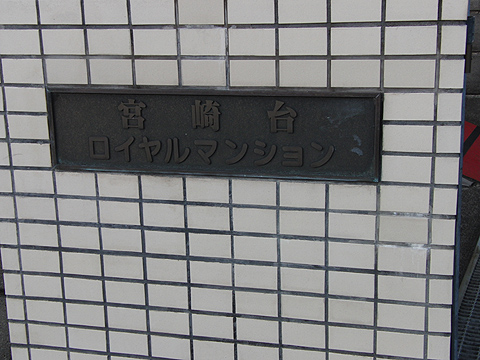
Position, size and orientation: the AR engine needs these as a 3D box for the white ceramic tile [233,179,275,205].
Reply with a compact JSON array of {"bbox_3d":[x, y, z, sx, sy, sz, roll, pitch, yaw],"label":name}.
[{"bbox_3d":[0.035,0.029,1.869,0.108,0.060,0.010,2,15,15],"label":"white ceramic tile"}]

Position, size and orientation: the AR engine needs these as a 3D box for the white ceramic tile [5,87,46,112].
[{"bbox_3d":[-0.525,-0.199,1.948,0.108,0.061,0.010,2,15,15],"label":"white ceramic tile"}]

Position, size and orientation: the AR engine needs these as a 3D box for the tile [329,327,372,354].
[{"bbox_3d":[0.276,0.390,1.953,0.108,0.060,0.010,2,15,14],"label":"tile"}]

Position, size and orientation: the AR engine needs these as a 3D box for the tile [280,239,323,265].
[{"bbox_3d":[0.150,0.170,1.886,0.108,0.060,0.010,2,15,14],"label":"tile"}]

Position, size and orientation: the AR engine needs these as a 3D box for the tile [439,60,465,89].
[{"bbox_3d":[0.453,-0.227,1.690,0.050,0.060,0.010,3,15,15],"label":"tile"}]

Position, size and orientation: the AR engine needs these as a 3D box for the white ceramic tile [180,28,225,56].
[{"bbox_3d":[-0.087,-0.326,1.857,0.108,0.060,0.010,2,15,14],"label":"white ceramic tile"}]

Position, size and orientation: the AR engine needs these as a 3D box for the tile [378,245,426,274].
[{"bbox_3d":[0.373,0.180,1.812,0.108,0.060,0.010,3,15,15],"label":"tile"}]

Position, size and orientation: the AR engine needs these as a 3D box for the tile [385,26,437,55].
[{"bbox_3d":[0.373,-0.306,1.738,0.108,0.060,0.010,2,15,14],"label":"tile"}]

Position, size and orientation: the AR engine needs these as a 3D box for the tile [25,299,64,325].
[{"bbox_3d":[-0.510,0.342,2.081,0.108,0.061,0.010,3,15,15],"label":"tile"}]

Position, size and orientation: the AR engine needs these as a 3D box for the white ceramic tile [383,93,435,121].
[{"bbox_3d":[0.365,-0.162,1.729,0.108,0.060,0.010,2,15,15],"label":"white ceramic tile"}]

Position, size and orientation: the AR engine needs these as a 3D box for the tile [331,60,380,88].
[{"bbox_3d":[0.252,-0.232,1.728,0.108,0.061,0.010,2,15,15],"label":"tile"}]

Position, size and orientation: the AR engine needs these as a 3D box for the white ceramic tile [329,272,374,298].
[{"bbox_3d":[0.263,0.245,1.869,0.108,0.060,0.010,3,15,15],"label":"white ceramic tile"}]

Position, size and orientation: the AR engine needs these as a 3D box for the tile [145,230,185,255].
[{"bbox_3d":[-0.186,0.155,1.958,0.108,0.060,0.010,3,15,15],"label":"tile"}]

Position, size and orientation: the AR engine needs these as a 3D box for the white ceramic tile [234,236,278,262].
[{"bbox_3d":[0.038,0.166,1.900,0.108,0.060,0.010,3,15,15],"label":"white ceramic tile"}]

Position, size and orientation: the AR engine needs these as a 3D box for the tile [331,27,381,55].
[{"bbox_3d":[0.251,-0.303,1.714,0.108,0.060,0.010,3,15,15],"label":"tile"}]

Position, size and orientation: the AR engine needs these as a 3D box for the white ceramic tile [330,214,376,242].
[{"bbox_3d":[0.260,0.106,1.840,0.108,0.060,0.010,2,15,14],"label":"white ceramic tile"}]

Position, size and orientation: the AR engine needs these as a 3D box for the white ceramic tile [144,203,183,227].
[{"bbox_3d":[-0.185,0.085,1.931,0.108,0.061,0.010,2,15,15],"label":"white ceramic tile"}]

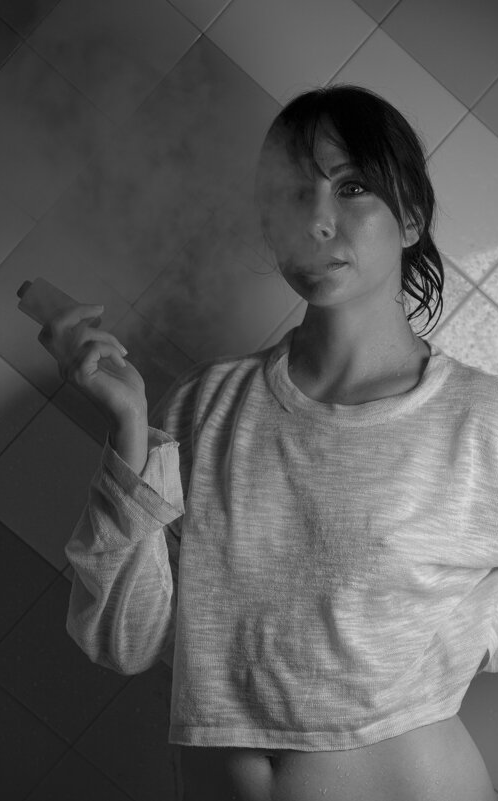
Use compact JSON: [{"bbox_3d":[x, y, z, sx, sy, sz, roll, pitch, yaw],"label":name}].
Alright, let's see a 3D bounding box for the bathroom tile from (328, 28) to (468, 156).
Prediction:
[{"bbox_3d":[0.169,-0.357,2.091,0.152,0.152,0.009,42,-2,-8],"label":"bathroom tile"}]

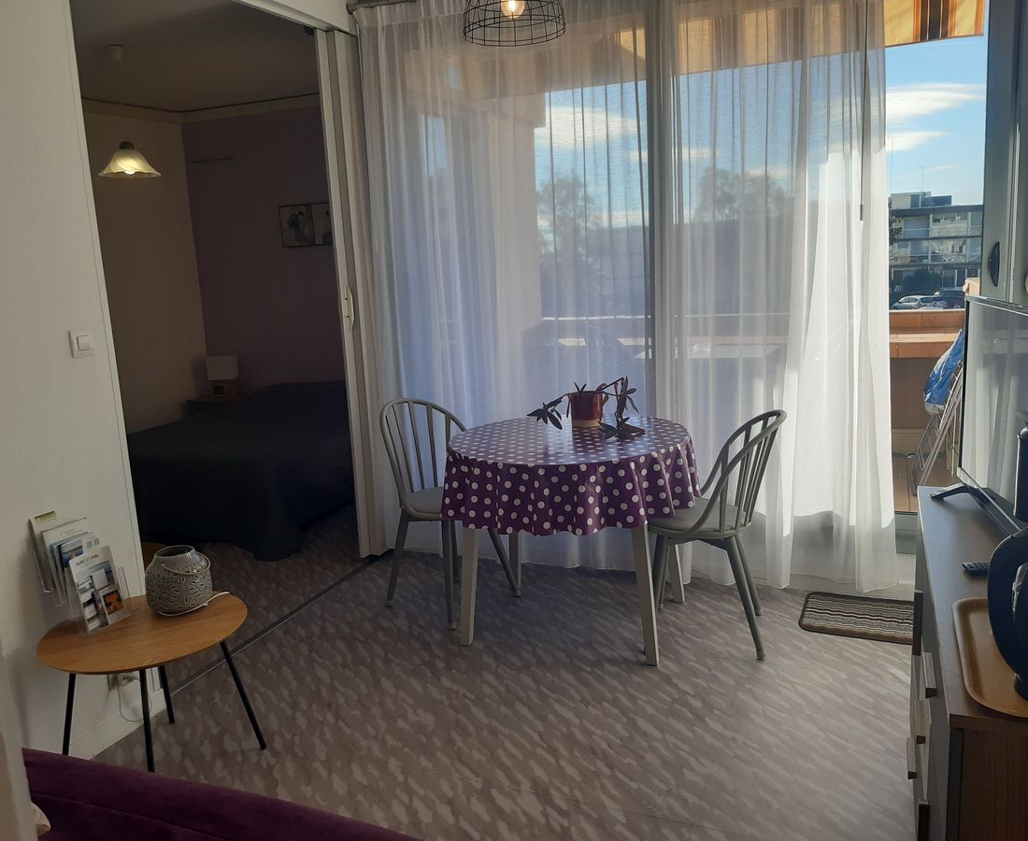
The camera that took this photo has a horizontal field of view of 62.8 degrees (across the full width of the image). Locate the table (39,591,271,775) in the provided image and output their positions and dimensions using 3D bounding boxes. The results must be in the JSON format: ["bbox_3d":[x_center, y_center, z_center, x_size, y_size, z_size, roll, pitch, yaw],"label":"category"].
[{"bbox_3d":[-1.022,0.797,2.408,0.550,0.445,0.550,1,12,22],"label":"table"}]

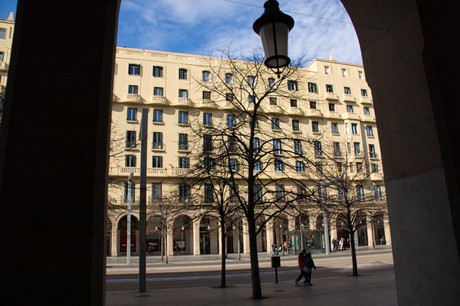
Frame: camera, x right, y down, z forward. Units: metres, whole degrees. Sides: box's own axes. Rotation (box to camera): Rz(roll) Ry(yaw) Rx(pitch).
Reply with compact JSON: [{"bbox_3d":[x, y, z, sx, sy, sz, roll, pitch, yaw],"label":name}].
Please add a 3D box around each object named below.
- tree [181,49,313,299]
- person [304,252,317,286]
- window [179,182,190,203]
[{"bbox_3d":[0.658,0.341,14.772,5.100,10.960,5.000,2,-15,-17],"label":"tree"},{"bbox_3d":[3.963,5.837,17.396,0.550,1.600,0.500,2,-15,-17],"label":"person"},{"bbox_3d":[-6.286,5.457,47.497,1.500,2.650,0.250,2,-15,-17],"label":"window"}]

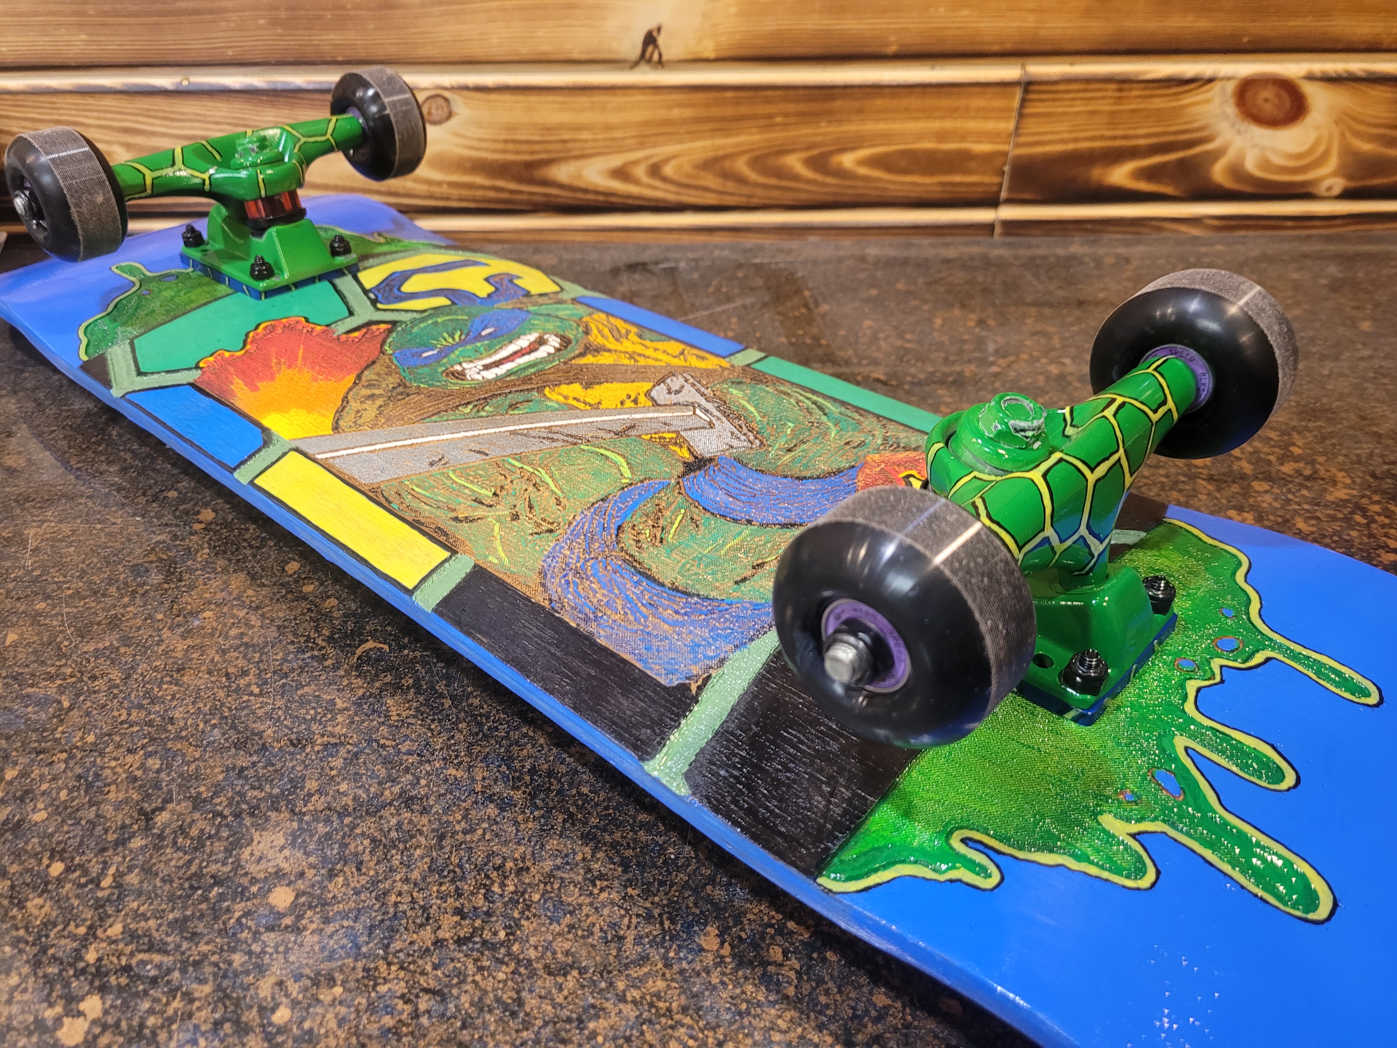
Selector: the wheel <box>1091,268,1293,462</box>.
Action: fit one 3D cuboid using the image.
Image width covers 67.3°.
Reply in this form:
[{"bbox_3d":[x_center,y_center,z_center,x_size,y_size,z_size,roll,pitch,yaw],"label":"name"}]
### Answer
[{"bbox_3d":[0.150,-0.048,0.320,0.054,0.054,0.033,28,44,34],"label":"wheel"}]

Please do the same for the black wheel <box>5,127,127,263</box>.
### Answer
[{"bbox_3d":[-0.273,-0.141,0.455,0.054,0.054,0.033,27,43,33],"label":"black wheel"}]

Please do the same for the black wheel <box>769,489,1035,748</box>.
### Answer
[{"bbox_3d":[0.043,0.020,0.225,0.054,0.054,0.033,28,44,34],"label":"black wheel"}]

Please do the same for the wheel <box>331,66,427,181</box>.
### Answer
[{"bbox_3d":[-0.168,-0.210,0.551,0.054,0.054,0.033,27,43,33],"label":"wheel"}]

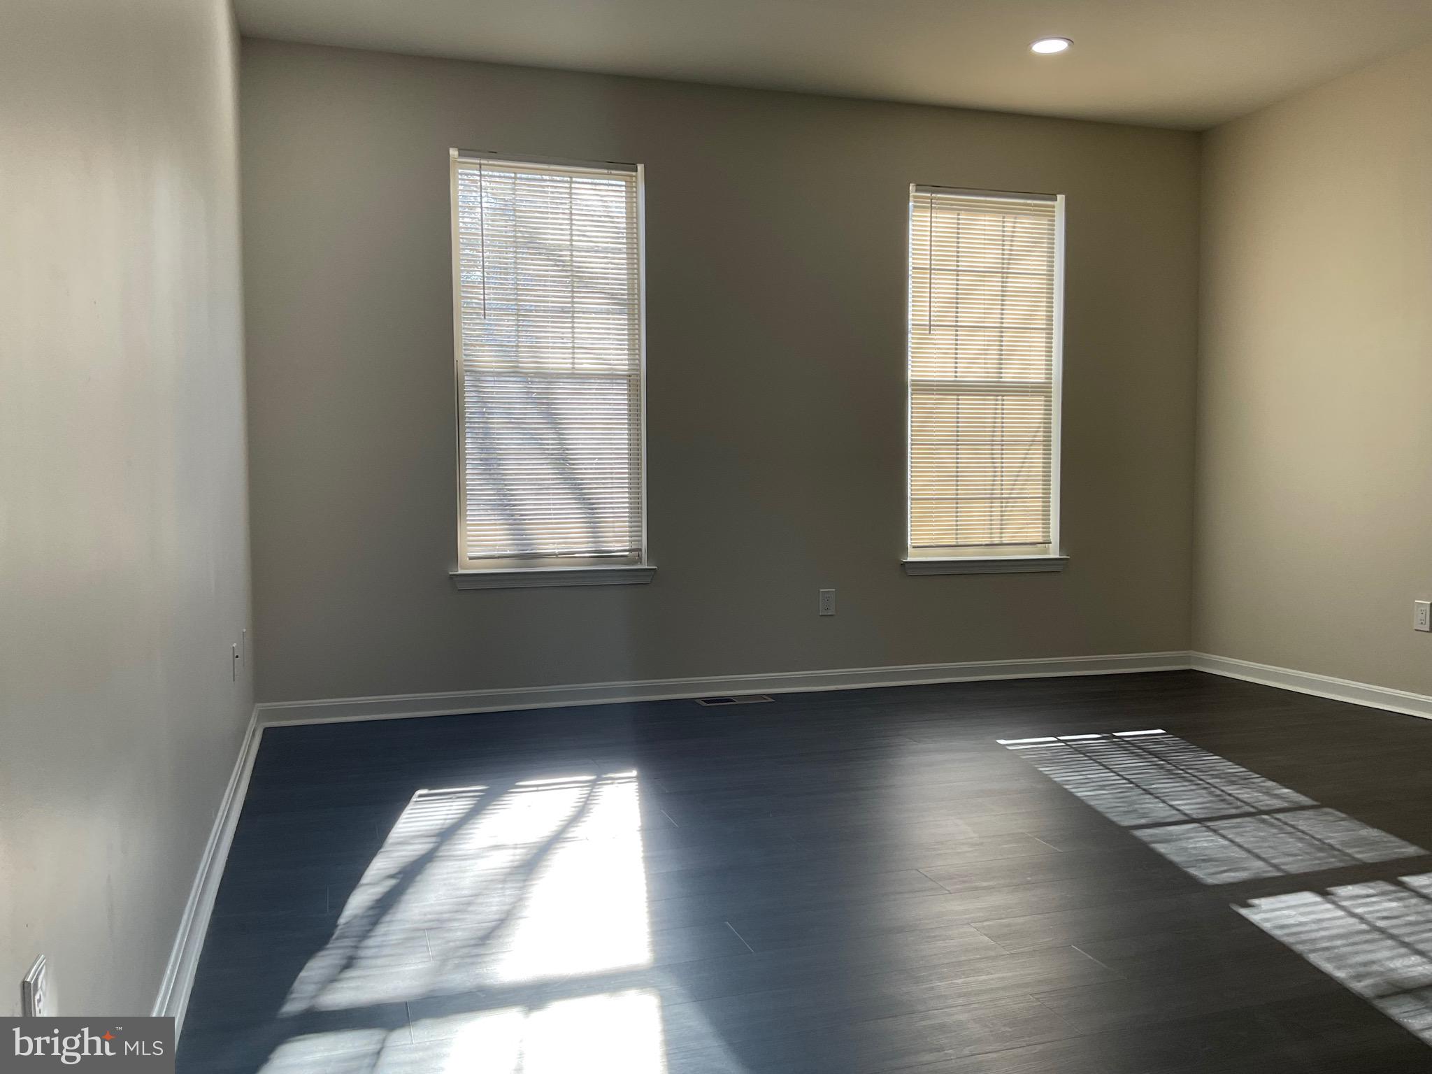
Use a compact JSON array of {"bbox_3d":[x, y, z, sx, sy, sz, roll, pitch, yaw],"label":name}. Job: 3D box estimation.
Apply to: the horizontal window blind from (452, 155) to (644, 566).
[{"bbox_3d":[-0.698,-0.730,5.112,0.802,1.708,0.045,-1,3,-18],"label":"horizontal window blind"}]

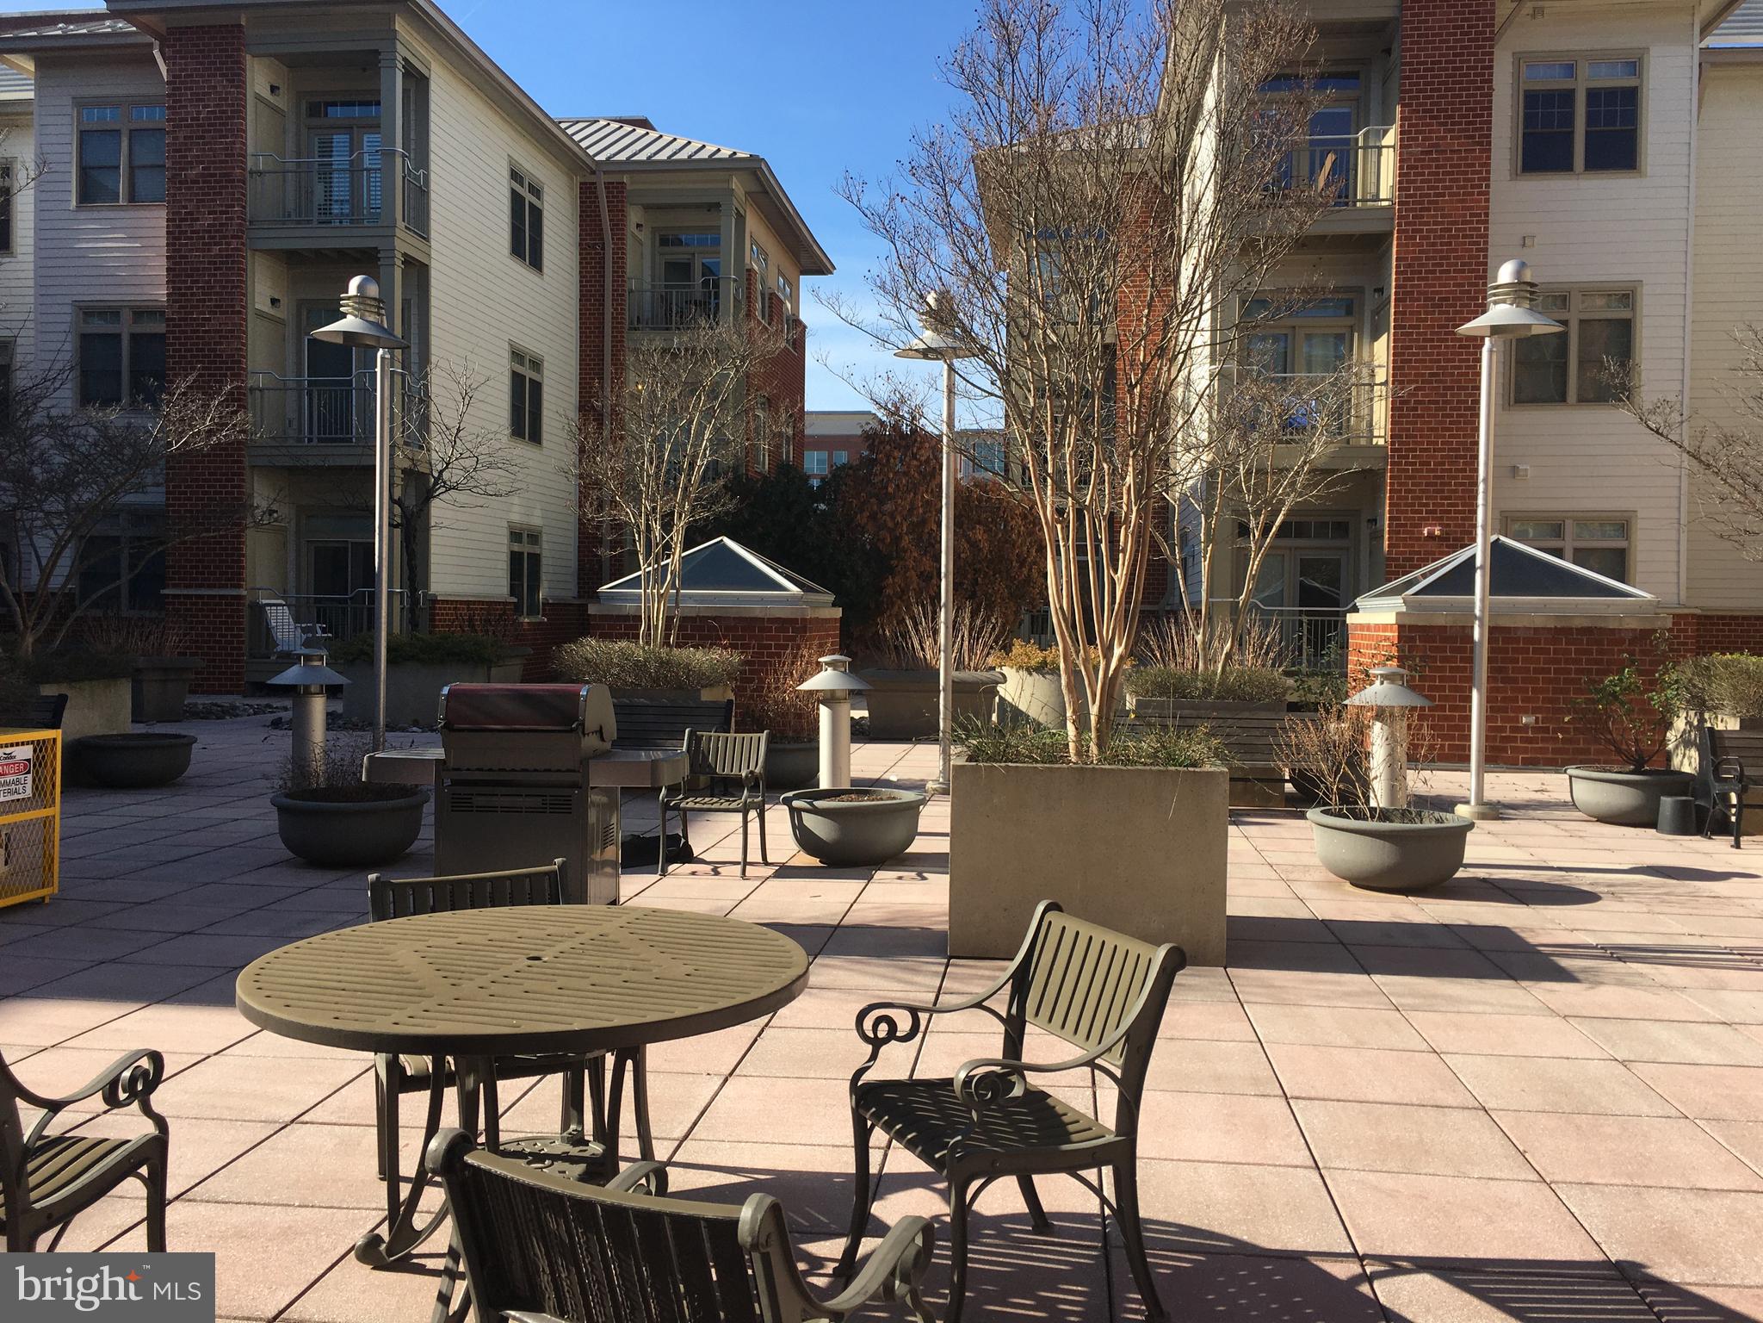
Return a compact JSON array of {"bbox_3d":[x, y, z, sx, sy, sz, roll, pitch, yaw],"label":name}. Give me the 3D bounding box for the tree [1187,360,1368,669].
[{"bbox_3d":[3.397,-1.216,12.850,1.900,2.850,1.800,1,2,7],"label":"tree"}]

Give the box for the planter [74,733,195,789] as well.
[{"bbox_3d":[-6.592,0.893,13.045,0.960,0.415,0.960,1,2,7],"label":"planter"}]

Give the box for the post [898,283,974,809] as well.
[{"bbox_3d":[0.522,-1.012,12.965,0.860,4.350,1.000,1,2,7],"label":"post"}]

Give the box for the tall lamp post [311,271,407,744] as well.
[{"bbox_3d":[-4.403,-1.059,12.591,0.860,4.380,1.000,1,2,7],"label":"tall lamp post"}]

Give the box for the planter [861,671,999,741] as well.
[{"bbox_3d":[0.712,0.547,19.176,1.850,0.880,1.050,1,2,7],"label":"planter"}]

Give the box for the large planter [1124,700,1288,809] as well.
[{"bbox_3d":[2.816,0.745,12.907,1.220,0.880,1.200,1,2,7],"label":"large planter"}]

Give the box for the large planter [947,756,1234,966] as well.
[{"bbox_3d":[0.995,0.894,7.203,1.220,0.880,1.200,1,2,7],"label":"large planter"}]

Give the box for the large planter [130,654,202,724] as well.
[{"bbox_3d":[-10.538,0.375,21.084,1.250,0.930,1.150,1,2,7],"label":"large planter"}]

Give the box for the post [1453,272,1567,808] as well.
[{"bbox_3d":[4.875,-0.938,11.658,0.860,4.350,1.000,1,2,7],"label":"post"}]

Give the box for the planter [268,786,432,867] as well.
[{"bbox_3d":[-3.286,1.033,9.171,0.930,0.415,0.930,1,2,7],"label":"planter"}]

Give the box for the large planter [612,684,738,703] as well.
[{"bbox_3d":[-2.143,0.677,13.809,1.220,0.880,1.200,1,2,7],"label":"large planter"}]

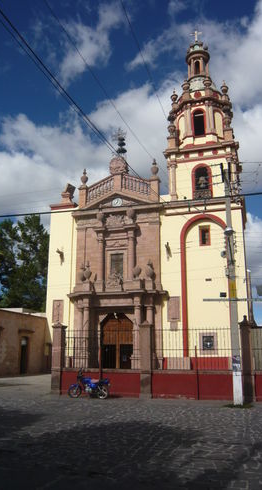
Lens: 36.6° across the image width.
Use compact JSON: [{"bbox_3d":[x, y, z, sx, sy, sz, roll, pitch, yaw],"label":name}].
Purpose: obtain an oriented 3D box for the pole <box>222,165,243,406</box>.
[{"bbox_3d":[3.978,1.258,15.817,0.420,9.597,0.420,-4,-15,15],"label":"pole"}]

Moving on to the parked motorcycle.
[{"bbox_3d":[-1.726,5.806,16.567,1.930,1.150,0.720,-4,-15,15],"label":"parked motorcycle"}]

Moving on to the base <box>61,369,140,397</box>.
[{"bbox_3d":[-1.283,6.028,17.331,3.671,1.100,0.350,-4,-15,15],"label":"base"}]

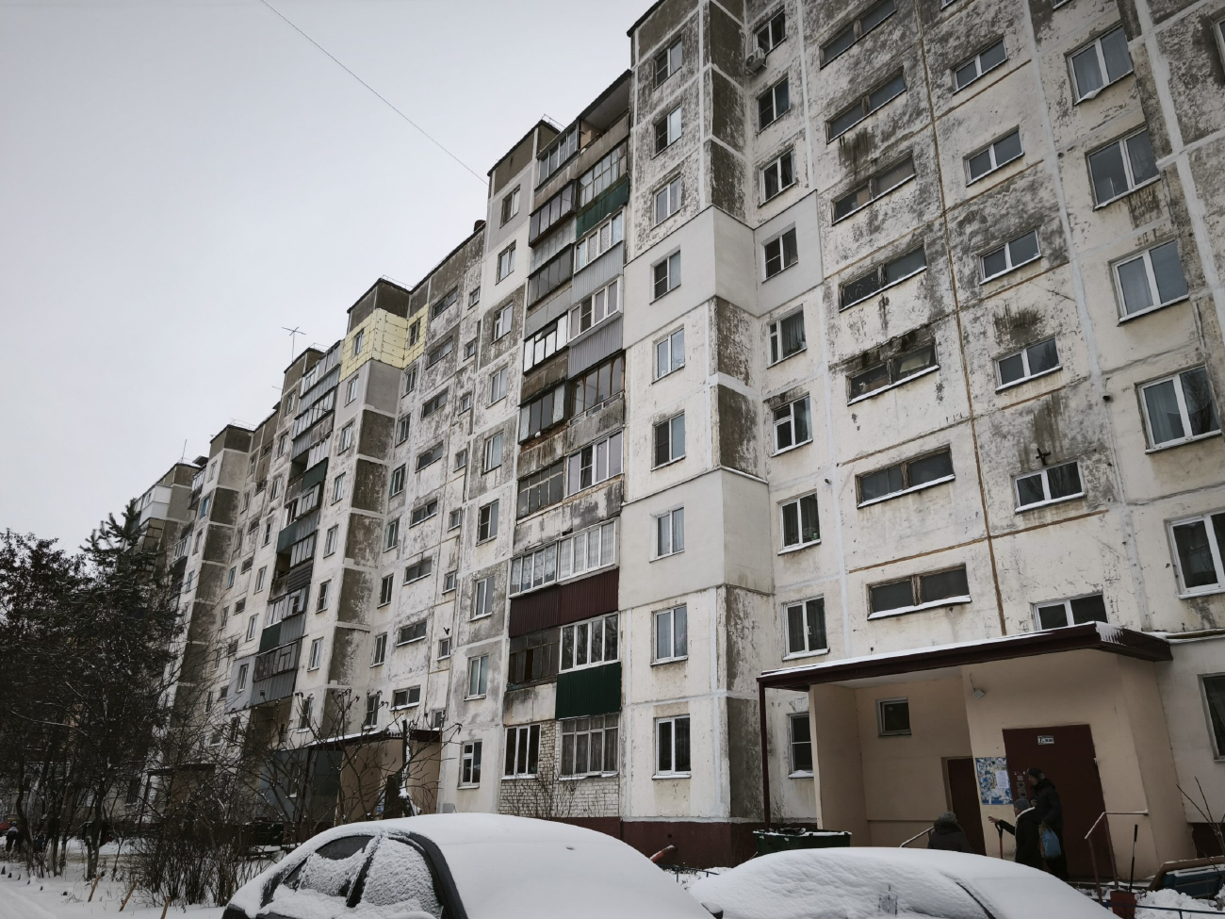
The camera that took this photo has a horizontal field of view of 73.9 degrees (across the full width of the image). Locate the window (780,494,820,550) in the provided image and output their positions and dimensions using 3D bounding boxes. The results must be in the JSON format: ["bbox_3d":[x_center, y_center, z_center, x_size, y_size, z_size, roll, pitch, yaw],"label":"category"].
[{"bbox_3d":[4.957,1.656,21.574,0.150,1.340,1.280,17,-26,-35],"label":"window"}]

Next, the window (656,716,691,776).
[{"bbox_3d":[1.609,7.645,21.636,0.180,1.534,1.478,17,-25,-36],"label":"window"}]

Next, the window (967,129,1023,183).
[{"bbox_3d":[9.467,-7.526,20.265,0.200,0.790,1.413,17,-26,-37],"label":"window"}]

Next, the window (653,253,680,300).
[{"bbox_3d":[1.775,-6.047,26.754,0.150,1.360,1.280,17,-25,-38],"label":"window"}]

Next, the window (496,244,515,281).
[{"bbox_3d":[-4.691,-8.601,35.711,0.150,1.390,1.300,17,-25,-38],"label":"window"}]

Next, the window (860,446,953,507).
[{"bbox_3d":[7.290,0.454,20.385,0.180,0.849,2.705,17,-25,-36],"label":"window"}]

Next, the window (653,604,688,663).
[{"bbox_3d":[1.540,4.596,21.476,0.150,1.360,1.270,18,-27,-36],"label":"window"}]

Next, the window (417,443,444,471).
[{"bbox_3d":[-9.239,-0.131,41.168,0.150,0.760,2.570,17,-25,-38],"label":"window"}]

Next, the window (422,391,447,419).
[{"bbox_3d":[-9.248,-2.813,42.195,0.150,0.760,2.570,17,-25,-38],"label":"window"}]

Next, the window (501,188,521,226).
[{"bbox_3d":[-4.378,-10.838,34.808,0.150,1.340,1.320,17,-26,-35],"label":"window"}]

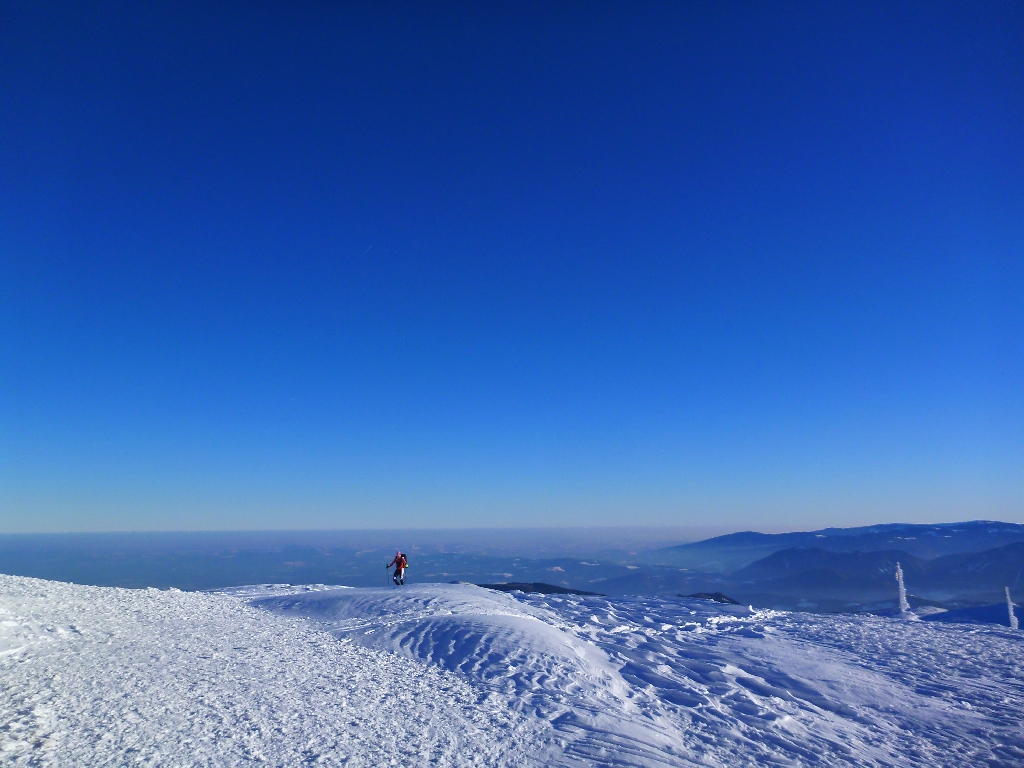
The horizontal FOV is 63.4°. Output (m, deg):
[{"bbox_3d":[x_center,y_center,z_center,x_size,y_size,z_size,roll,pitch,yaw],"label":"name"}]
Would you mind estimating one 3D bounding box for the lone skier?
[{"bbox_3d":[-5.796,9.365,42.000,0.980,1.720,0.750,-3,-10,17],"label":"lone skier"}]

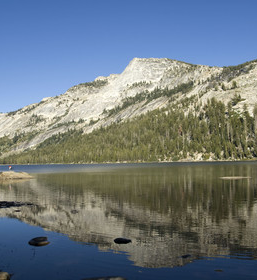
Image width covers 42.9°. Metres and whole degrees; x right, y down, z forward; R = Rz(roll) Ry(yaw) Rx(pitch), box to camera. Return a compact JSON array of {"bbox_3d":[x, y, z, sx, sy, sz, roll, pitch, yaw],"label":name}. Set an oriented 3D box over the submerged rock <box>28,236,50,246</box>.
[{"bbox_3d":[-2.068,2.337,7.604,0.487,0.160,0.380,0,-4,-15],"label":"submerged rock"}]

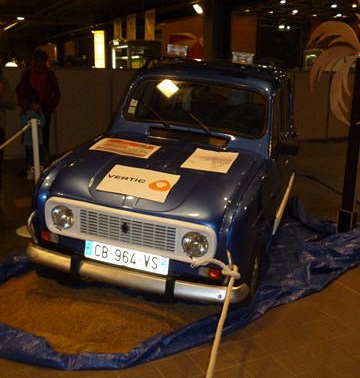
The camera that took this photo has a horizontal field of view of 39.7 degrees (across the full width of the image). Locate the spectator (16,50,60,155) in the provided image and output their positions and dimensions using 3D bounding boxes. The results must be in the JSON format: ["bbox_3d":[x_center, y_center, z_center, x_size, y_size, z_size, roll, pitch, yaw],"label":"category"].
[{"bbox_3d":[-1.929,-1.044,6.945,0.550,1.720,0.420,-5,14,-24],"label":"spectator"}]

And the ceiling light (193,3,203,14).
[{"bbox_3d":[0.414,-4.267,11.800,0.250,0.200,0.140,4,13,11],"label":"ceiling light"}]

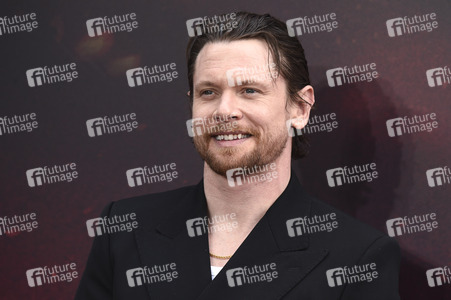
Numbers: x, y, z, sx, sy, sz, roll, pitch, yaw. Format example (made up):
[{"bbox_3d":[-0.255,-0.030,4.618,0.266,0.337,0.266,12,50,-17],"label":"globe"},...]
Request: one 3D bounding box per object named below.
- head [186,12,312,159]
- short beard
[{"bbox_3d":[0.036,-0.083,4.310,0.175,0.235,0.220,1,-4,22],"label":"head"},{"bbox_3d":[0.020,0.001,4.260,0.133,0.077,0.095,1,-4,22],"label":"short beard"}]

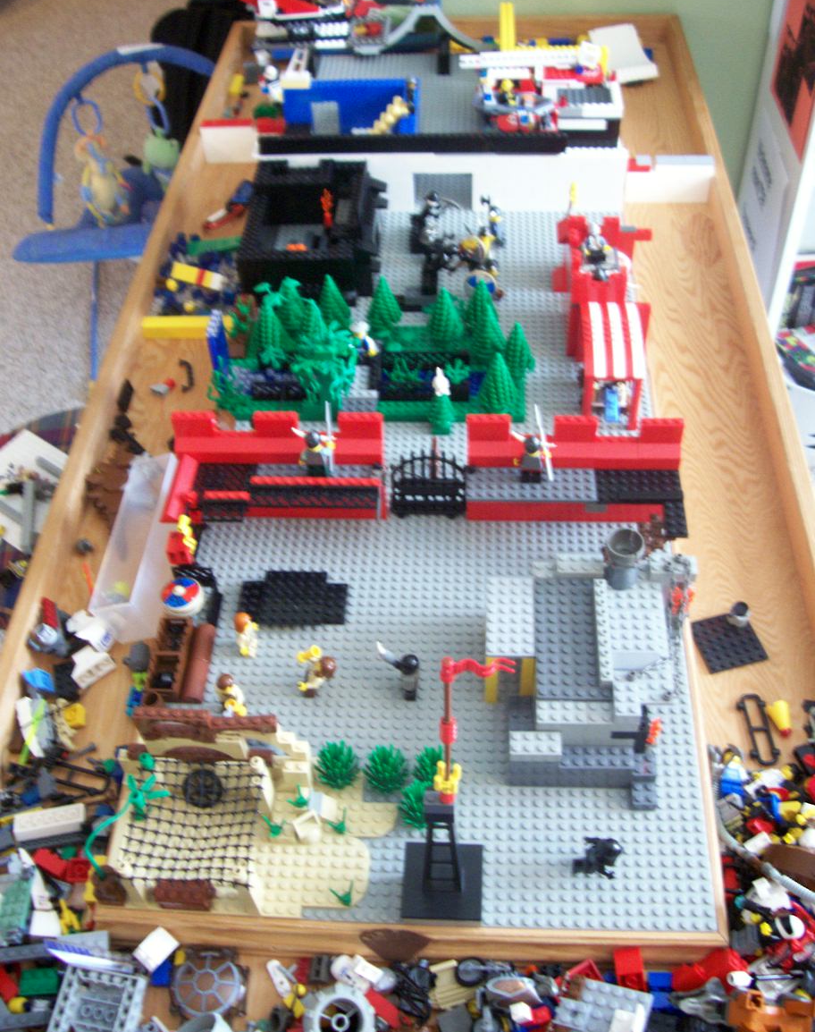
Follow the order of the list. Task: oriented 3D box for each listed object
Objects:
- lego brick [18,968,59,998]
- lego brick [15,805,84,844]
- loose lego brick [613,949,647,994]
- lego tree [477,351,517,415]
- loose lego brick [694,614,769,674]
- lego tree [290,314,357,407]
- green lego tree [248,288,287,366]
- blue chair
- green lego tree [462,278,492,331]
[{"bbox_3d":[-0.229,0.289,0.662,0.024,0.011,0.016,1,49,4],"label":"lego brick"},{"bbox_3d":[-0.251,0.215,0.748,0.048,0.011,0.016,-8,38,-13],"label":"lego brick"},{"bbox_3d":[0.133,0.273,0.639,0.016,0.016,0.022,-7,17,9],"label":"loose lego brick"},{"bbox_3d":[0.076,-0.114,0.901,0.032,0.064,0.032,1,49,4],"label":"lego tree"},{"bbox_3d":[0.249,0.098,0.828,0.048,0.005,0.048,-12,50,-7],"label":"loose lego brick"},{"bbox_3d":[-0.072,-0.126,0.909,0.056,0.080,0.050,1,49,4],"label":"lego tree"},{"bbox_3d":[-0.123,-0.175,0.973,0.033,0.066,0.033,0,49,5],"label":"green lego tree"},{"bbox_3d":[-0.411,-0.537,1.785,0.540,0.530,0.480,1,49,4],"label":"blue chair"},{"bbox_3d":[0.068,-0.188,0.966,0.032,0.064,0.032,1,49,4],"label":"green lego tree"}]

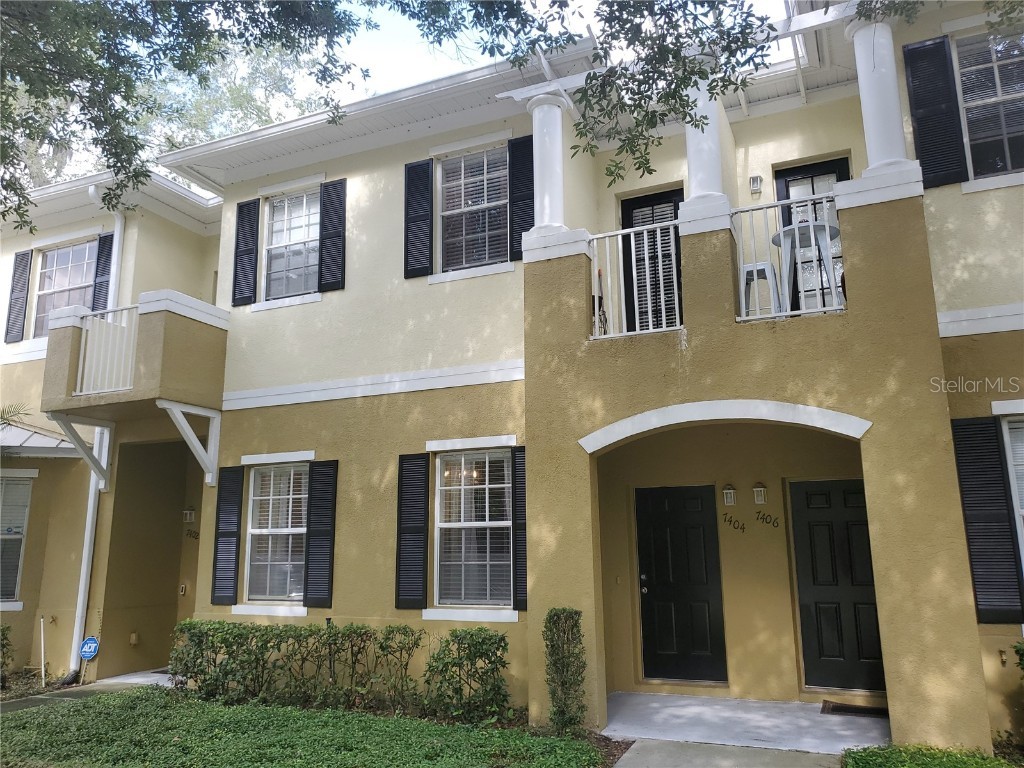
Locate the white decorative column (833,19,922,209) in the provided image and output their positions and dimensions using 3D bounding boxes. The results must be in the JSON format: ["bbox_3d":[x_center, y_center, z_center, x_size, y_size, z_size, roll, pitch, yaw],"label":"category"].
[{"bbox_3d":[3.052,-2.250,6.577,0.643,1.663,0.410,-6,-12,23],"label":"white decorative column"}]

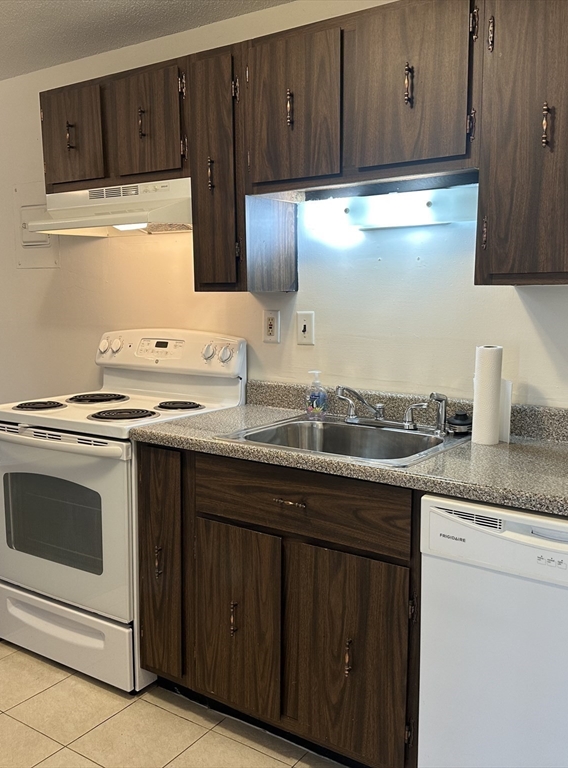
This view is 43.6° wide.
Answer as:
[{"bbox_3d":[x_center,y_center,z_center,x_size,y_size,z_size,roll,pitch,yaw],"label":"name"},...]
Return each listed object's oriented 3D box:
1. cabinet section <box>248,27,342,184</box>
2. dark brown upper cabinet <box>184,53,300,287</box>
[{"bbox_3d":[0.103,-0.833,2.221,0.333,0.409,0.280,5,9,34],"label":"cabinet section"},{"bbox_3d":[-0.135,-0.703,2.430,0.229,0.771,0.313,5,9,35],"label":"dark brown upper cabinet"}]

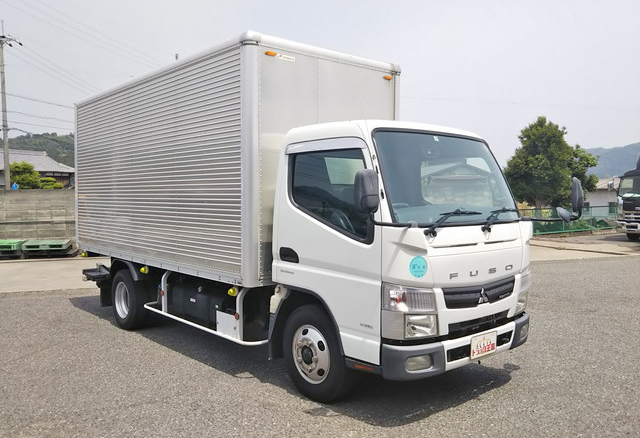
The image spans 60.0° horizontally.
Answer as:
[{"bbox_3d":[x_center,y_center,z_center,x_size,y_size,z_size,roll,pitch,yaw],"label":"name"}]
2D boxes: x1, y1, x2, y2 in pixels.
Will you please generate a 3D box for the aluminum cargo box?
[{"bbox_3d":[-1.358,-0.572,6.930,1.853,2.136,4.560,-2,3,-40],"label":"aluminum cargo box"}]

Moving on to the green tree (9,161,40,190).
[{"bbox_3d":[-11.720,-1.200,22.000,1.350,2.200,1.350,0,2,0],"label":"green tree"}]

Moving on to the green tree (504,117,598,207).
[{"bbox_3d":[10.964,-2.269,26.500,4.600,5.100,4.400,0,2,0],"label":"green tree"}]

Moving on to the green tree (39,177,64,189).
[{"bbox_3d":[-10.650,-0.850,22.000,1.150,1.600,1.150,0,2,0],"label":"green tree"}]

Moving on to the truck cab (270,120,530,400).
[{"bbox_3d":[0.706,0.337,4.546,1.720,2.130,1.455,-2,3,-40],"label":"truck cab"}]

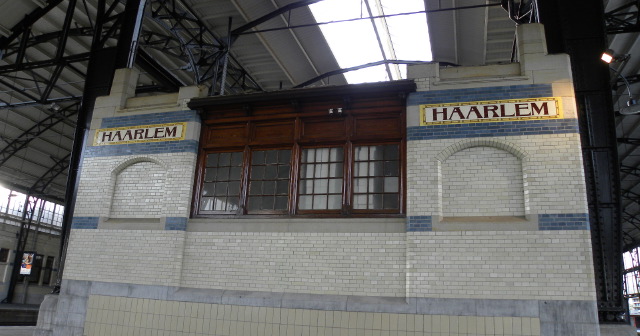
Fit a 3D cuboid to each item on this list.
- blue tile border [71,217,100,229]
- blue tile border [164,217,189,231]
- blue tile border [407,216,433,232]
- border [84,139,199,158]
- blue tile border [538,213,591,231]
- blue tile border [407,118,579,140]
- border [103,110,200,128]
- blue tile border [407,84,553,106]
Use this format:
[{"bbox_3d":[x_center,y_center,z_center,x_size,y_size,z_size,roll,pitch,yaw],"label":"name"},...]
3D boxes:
[{"bbox_3d":[-4.625,1.091,9.518,0.678,0.249,0.080,-2,-17,17],"label":"blue tile border"},{"bbox_3d":[-2.626,1.032,8.851,0.471,0.246,0.080,-2,-17,17],"label":"blue tile border"},{"bbox_3d":[1.574,0.884,7.577,0.384,0.249,0.080,-2,-17,17],"label":"blue tile border"},{"bbox_3d":[-3.622,-0.370,9.669,2.775,0.257,0.080,-2,-17,17],"label":"border"},{"bbox_3d":[3.550,0.793,7.008,0.710,0.245,0.080,-2,-17,17],"label":"blue tile border"},{"bbox_3d":[2.746,-0.606,7.735,2.708,0.254,0.080,-2,-17,17],"label":"blue tile border"},{"bbox_3d":[-3.498,-0.976,9.841,2.406,0.246,0.080,-2,-17,17],"label":"border"},{"bbox_3d":[2.625,-1.206,7.984,2.371,0.248,0.080,-2,-17,17],"label":"blue tile border"}]

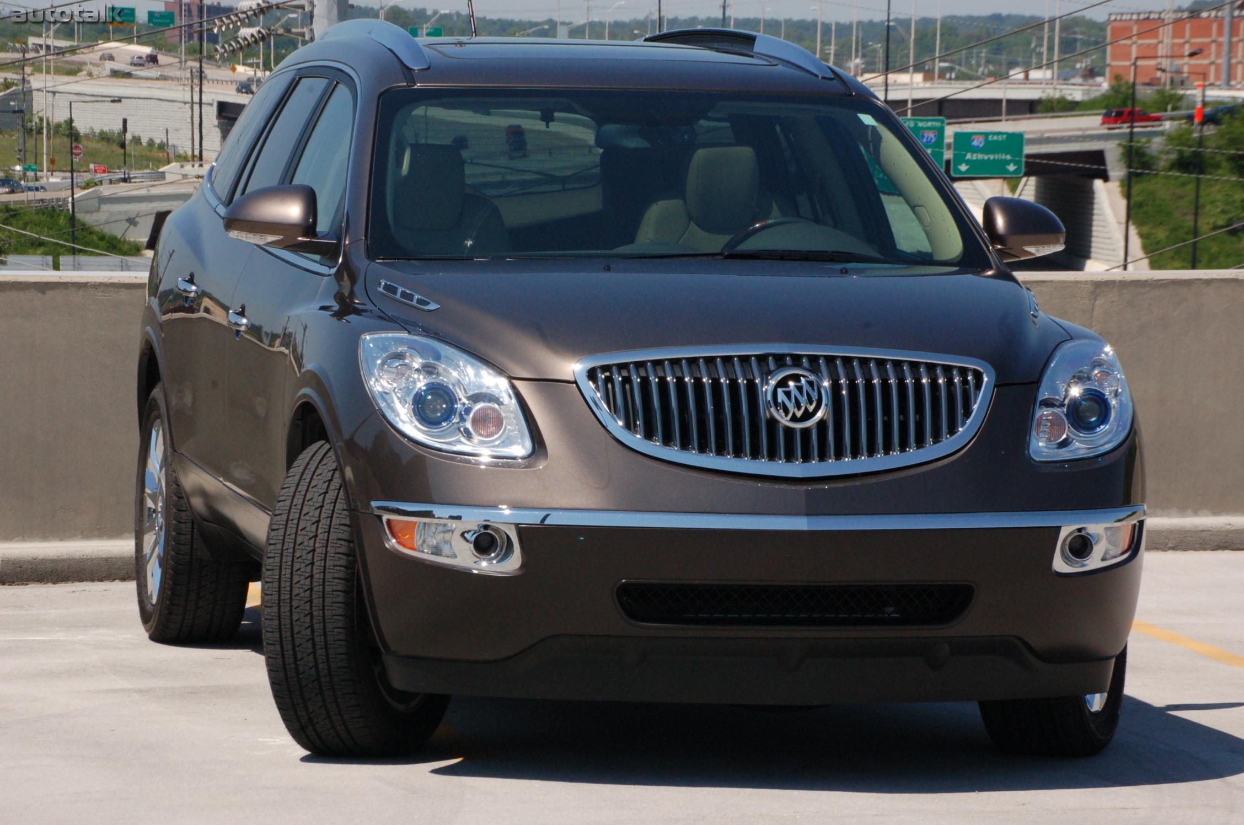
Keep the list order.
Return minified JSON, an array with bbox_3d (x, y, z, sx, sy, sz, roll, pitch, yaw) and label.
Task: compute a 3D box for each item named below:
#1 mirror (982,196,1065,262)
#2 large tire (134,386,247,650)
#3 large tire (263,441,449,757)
[{"bbox_3d":[1.015,-0.463,13.252,0.280,0.172,0.185,1,2,-12],"label":"mirror"},{"bbox_3d":[-1.263,0.286,15.196,0.255,0.785,0.785,1,2,-12],"label":"large tire"},{"bbox_3d":[-0.615,0.436,12.487,0.255,0.780,0.788,2,3,19],"label":"large tire"}]

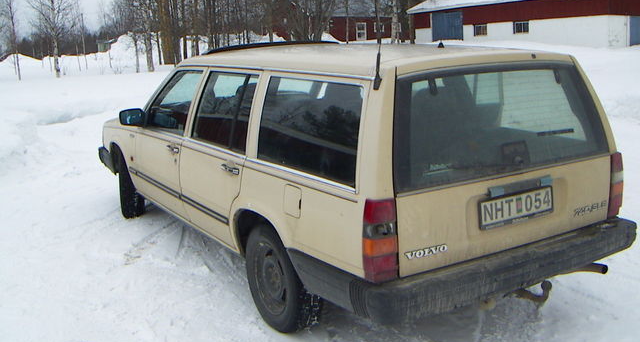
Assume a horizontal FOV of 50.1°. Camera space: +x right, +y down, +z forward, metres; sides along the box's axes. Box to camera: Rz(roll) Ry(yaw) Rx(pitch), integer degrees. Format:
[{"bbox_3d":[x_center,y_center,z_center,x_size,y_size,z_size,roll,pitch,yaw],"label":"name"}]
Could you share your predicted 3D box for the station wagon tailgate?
[{"bbox_3d":[0.885,-0.061,3.270,1.400,0.850,0.220,-9,15,-30],"label":"station wagon tailgate"}]

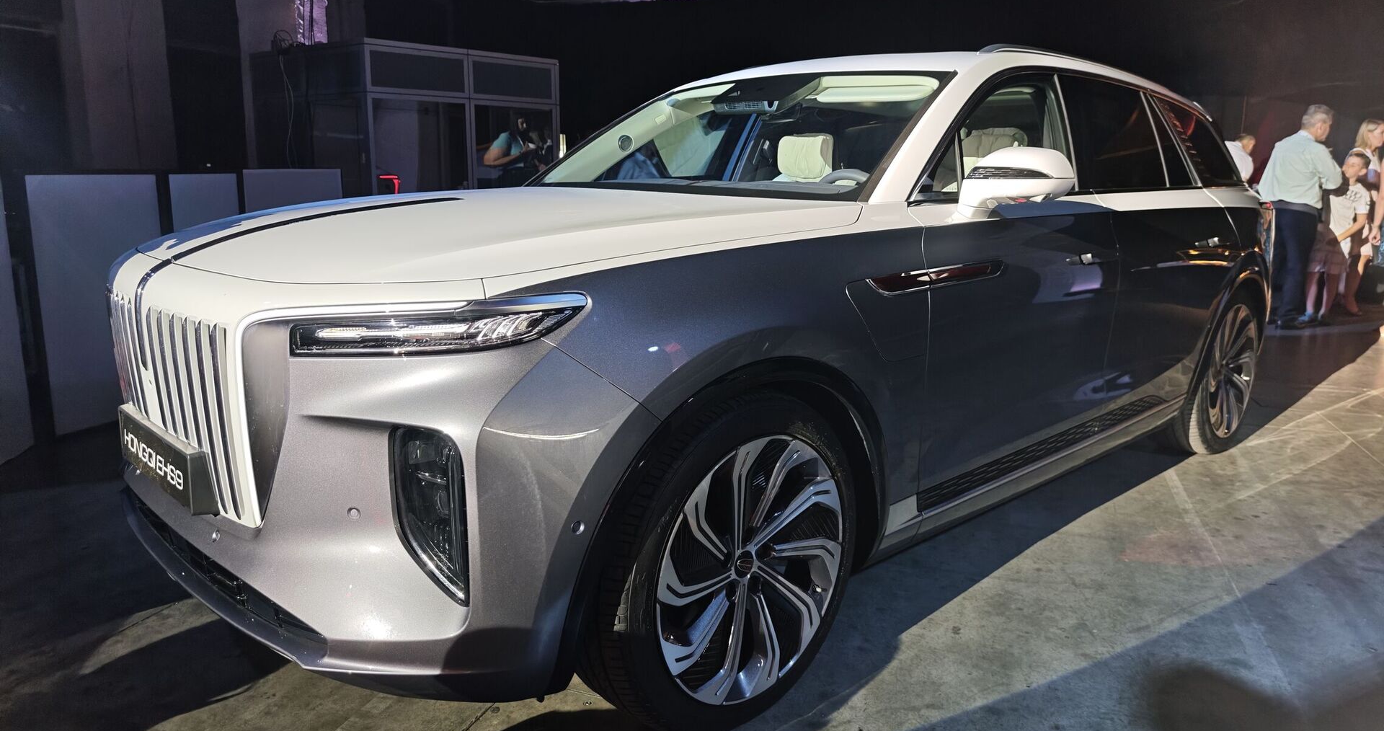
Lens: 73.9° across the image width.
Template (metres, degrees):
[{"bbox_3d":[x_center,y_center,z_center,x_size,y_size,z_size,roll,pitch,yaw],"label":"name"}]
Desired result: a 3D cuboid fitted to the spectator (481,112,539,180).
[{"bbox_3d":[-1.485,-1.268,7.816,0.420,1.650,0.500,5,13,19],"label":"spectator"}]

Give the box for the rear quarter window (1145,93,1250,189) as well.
[{"bbox_3d":[2.171,-0.965,3.955,0.150,0.410,0.800,-10,2,44],"label":"rear quarter window"}]

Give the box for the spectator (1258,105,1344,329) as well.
[{"bbox_3d":[5.007,-1.199,7.510,0.420,1.760,0.560,-3,13,-14],"label":"spectator"}]

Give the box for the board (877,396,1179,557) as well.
[{"bbox_3d":[1.227,0.292,3.122,2.080,0.190,0.140,-11,16,-42],"label":"board"}]

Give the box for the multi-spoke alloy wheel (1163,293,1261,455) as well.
[{"bbox_3d":[2.337,0.009,4.213,0.770,0.770,0.275,-11,16,-42],"label":"multi-spoke alloy wheel"}]

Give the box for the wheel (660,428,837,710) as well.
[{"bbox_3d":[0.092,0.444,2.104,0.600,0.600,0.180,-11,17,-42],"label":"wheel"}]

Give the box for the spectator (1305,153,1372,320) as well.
[{"bbox_3d":[5.594,-1.120,7.971,0.360,1.420,0.420,-3,13,-14],"label":"spectator"}]

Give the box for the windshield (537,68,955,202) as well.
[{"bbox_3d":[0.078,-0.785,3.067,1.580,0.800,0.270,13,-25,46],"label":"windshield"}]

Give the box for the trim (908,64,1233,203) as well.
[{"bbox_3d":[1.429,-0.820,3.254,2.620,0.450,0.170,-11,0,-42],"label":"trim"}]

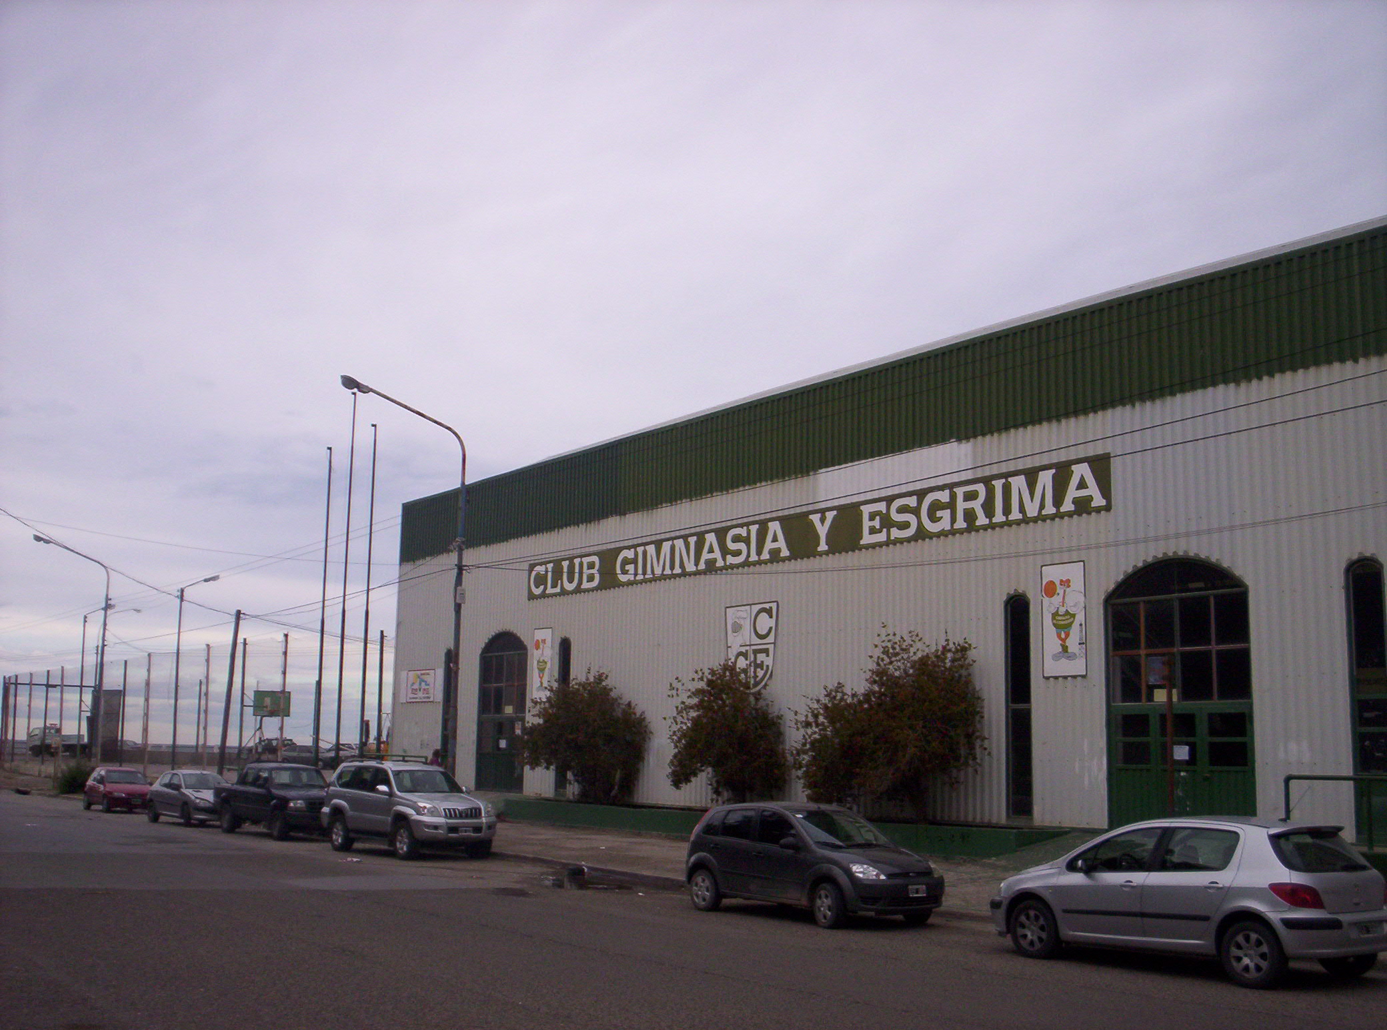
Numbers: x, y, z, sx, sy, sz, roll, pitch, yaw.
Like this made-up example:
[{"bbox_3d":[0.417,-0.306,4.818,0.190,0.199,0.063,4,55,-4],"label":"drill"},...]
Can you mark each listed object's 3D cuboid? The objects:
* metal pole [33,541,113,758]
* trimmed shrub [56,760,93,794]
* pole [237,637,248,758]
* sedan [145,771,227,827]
[{"bbox_3d":[-23.211,5.552,54.601,3.000,9.680,0.340,8,-11,-36],"label":"metal pole"},{"bbox_3d":[-26.220,11.072,62.708,1.576,1.286,1.576,8,-11,-36],"label":"trimmed shrub"},{"bbox_3d":[-19.400,8.451,63.360,0.140,6.440,0.140,8,-11,-36],"label":"pole"},{"bbox_3d":[-12.615,7.269,37.811,1.660,1.430,3.850,8,-12,-37],"label":"sedan"}]

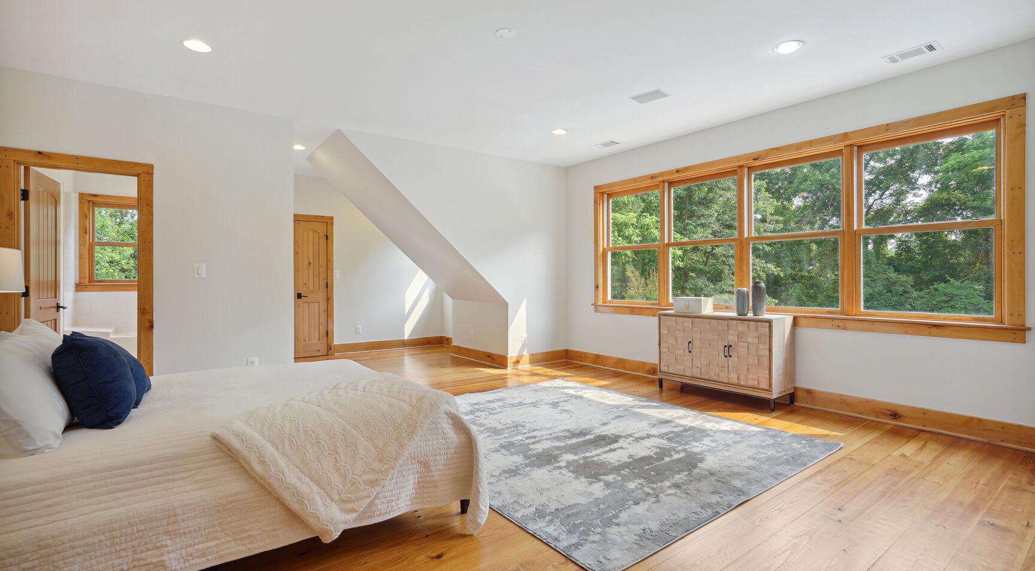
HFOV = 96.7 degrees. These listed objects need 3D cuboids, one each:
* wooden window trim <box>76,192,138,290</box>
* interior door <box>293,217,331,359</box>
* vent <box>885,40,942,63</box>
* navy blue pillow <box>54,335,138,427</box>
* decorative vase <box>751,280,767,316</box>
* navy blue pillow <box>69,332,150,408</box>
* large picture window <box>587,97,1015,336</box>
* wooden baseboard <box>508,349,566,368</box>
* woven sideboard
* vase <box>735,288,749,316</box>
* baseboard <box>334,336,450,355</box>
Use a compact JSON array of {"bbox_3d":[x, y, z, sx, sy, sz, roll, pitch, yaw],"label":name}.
[{"bbox_3d":[-5.296,-0.558,6.195,0.900,1.272,0.100,-1,1,-36],"label":"wooden window trim"},{"bbox_3d":[-3.167,0.043,7.031,0.500,2.090,0.060,-1,1,-36],"label":"interior door"},{"bbox_3d":[2.808,-1.650,3.273,0.200,0.020,0.290,-1,1,-36],"label":"vent"},{"bbox_3d":[-1.909,0.423,2.090,0.210,0.410,0.430,-29,17,-32],"label":"navy blue pillow"},{"bbox_3d":[2.252,0.127,4.288,0.127,0.325,0.127,-1,1,-36],"label":"decorative vase"},{"bbox_3d":[-2.123,0.434,2.417,0.190,0.410,0.430,-38,22,-30],"label":"navy blue pillow"},{"bbox_3d":[2.223,-0.455,4.657,0.090,1.690,3.970,-1,1,-36],"label":"large picture window"},{"bbox_3d":[0.300,0.998,6.334,1.050,0.165,0.030,-1,1,-36],"label":"wooden baseboard"},{"bbox_3d":[2.015,0.690,4.542,0.395,0.806,1.175,-1,1,-36],"label":"woven sideboard"},{"bbox_3d":[2.139,0.163,4.368,0.118,0.250,0.118,-1,1,-36],"label":"vase"},{"bbox_3d":[-2.131,0.990,7.791,1.900,0.160,0.030,-1,1,-36],"label":"baseboard"}]

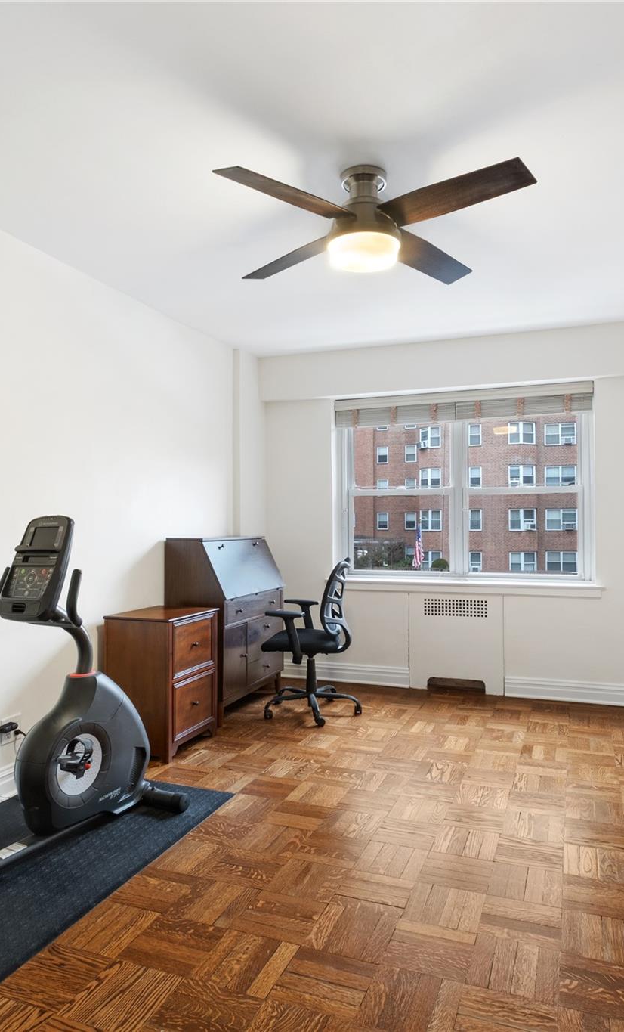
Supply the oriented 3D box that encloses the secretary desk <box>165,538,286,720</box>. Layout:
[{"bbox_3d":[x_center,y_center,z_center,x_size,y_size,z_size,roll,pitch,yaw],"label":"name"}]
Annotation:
[{"bbox_3d":[-0.558,0.711,4.375,0.423,1.125,0.876,0,-1,22],"label":"secretary desk"}]

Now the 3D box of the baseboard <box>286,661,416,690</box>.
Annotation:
[{"bbox_3d":[0.217,1.207,5.001,1.103,0.147,0.025,0,-1,20],"label":"baseboard"}]

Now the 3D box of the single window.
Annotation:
[{"bbox_3d":[1.070,-0.212,4.751,1.825,1.298,0.110,0,-1,20],"label":"single window"}]

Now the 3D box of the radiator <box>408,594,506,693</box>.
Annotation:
[{"bbox_3d":[1.053,0.925,4.705,0.680,0.711,0.092,0,-1,20],"label":"radiator"}]

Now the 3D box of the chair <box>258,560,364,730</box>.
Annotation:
[{"bbox_3d":[0.014,0.772,4.171,0.606,0.998,0.637,0,-1,17],"label":"chair"}]

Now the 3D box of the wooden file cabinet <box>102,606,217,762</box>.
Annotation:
[{"bbox_3d":[-0.835,0.904,3.590,0.447,0.723,0.502,0,-1,22],"label":"wooden file cabinet"}]

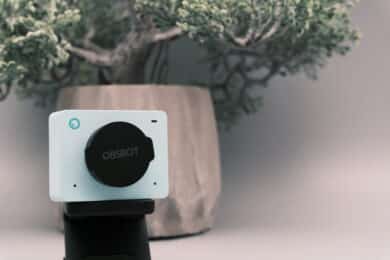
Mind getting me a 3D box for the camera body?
[{"bbox_3d":[-0.033,0.010,0.317,0.043,0.034,0.024,-1,0,-21],"label":"camera body"}]

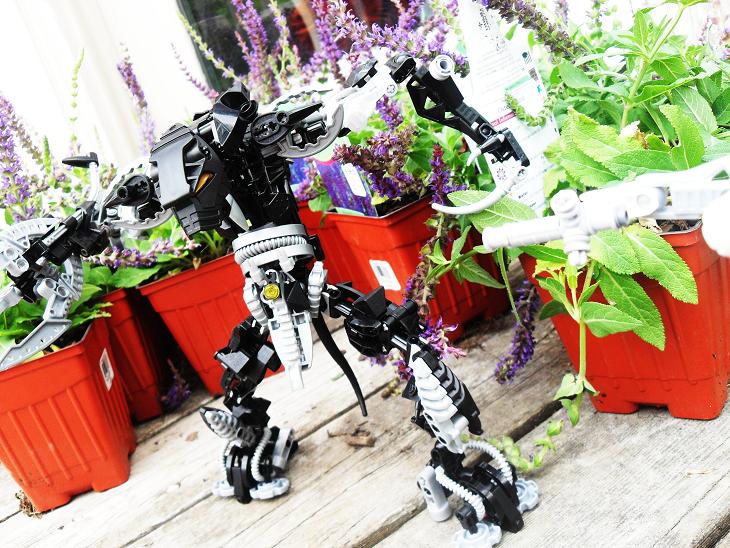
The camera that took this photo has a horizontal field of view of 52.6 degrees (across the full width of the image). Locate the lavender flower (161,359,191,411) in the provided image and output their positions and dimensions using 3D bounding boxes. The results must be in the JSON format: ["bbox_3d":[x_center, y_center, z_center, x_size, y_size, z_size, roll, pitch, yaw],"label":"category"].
[{"bbox_3d":[-0.175,0.103,0.685,0.026,0.047,0.026,-19,18,0],"label":"lavender flower"}]

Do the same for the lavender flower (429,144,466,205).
[{"bbox_3d":[0.065,-0.079,0.589,0.030,0.049,0.028,-5,18,-5],"label":"lavender flower"}]

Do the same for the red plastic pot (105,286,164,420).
[{"bbox_3d":[-0.255,0.080,0.697,0.106,0.124,0.106,-24,18,-15],"label":"red plastic pot"}]

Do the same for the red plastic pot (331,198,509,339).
[{"bbox_3d":[0.056,-0.013,0.647,0.106,0.124,0.106,-27,19,-21],"label":"red plastic pot"}]

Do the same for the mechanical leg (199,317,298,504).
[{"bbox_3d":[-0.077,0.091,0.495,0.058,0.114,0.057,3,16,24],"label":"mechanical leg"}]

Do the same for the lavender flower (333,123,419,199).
[{"bbox_3d":[0.009,-0.092,0.599,0.073,0.056,0.055,-19,18,0],"label":"lavender flower"}]

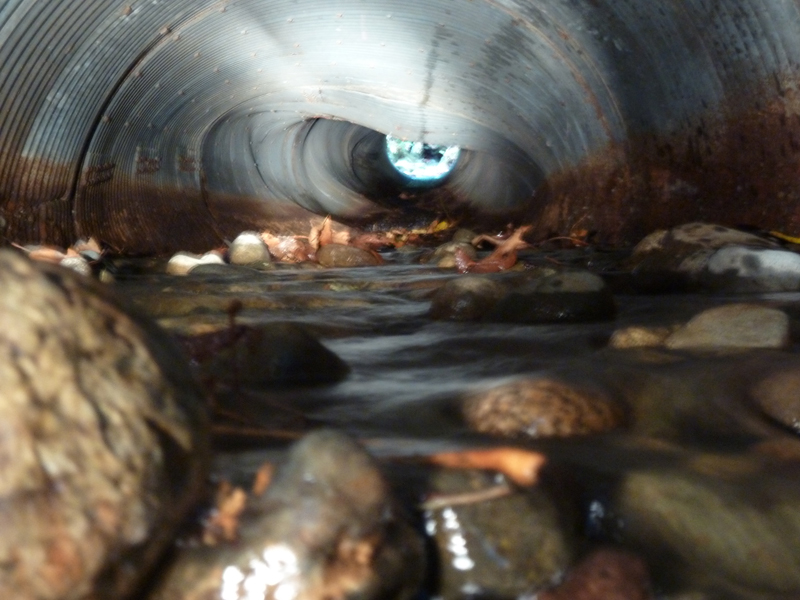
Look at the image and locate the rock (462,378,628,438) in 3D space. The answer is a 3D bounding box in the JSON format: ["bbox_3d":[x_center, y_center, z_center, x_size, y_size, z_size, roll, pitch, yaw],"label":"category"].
[{"bbox_3d":[0.077,0.062,0.950,0.087,0.043,0.070,0,2,0],"label":"rock"}]

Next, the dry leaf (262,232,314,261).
[{"bbox_3d":[-0.268,-0.125,4.300,0.129,0.072,0.090,0,2,0],"label":"dry leaf"}]

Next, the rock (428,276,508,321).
[{"bbox_3d":[0.076,0.003,2.000,0.089,0.059,0.080,0,2,0],"label":"rock"}]

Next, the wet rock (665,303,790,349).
[{"bbox_3d":[0.284,0.029,1.570,0.108,0.050,0.080,0,2,0],"label":"wet rock"}]

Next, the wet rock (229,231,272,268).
[{"bbox_3d":[-0.344,-0.114,4.150,0.101,0.092,0.090,0,2,0],"label":"wet rock"}]

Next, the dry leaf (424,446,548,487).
[{"bbox_3d":[0.038,0.073,0.790,0.053,0.018,0.030,0,2,0],"label":"dry leaf"}]

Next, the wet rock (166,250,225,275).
[{"bbox_3d":[-0.431,-0.076,3.800,0.122,0.057,0.090,0,2,0],"label":"wet rock"}]

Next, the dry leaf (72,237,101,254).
[{"bbox_3d":[-0.711,-0.124,4.100,0.068,0.041,0.050,0,2,0],"label":"dry leaf"}]

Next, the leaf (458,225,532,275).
[{"bbox_3d":[0.197,-0.106,3.800,0.156,0.105,0.100,0,2,0],"label":"leaf"}]

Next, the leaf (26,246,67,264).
[{"bbox_3d":[-0.755,-0.095,3.850,0.085,0.038,0.060,0,2,0],"label":"leaf"}]

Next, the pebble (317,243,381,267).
[{"bbox_3d":[-0.118,-0.101,4.200,0.154,0.066,0.110,0,2,0],"label":"pebble"}]

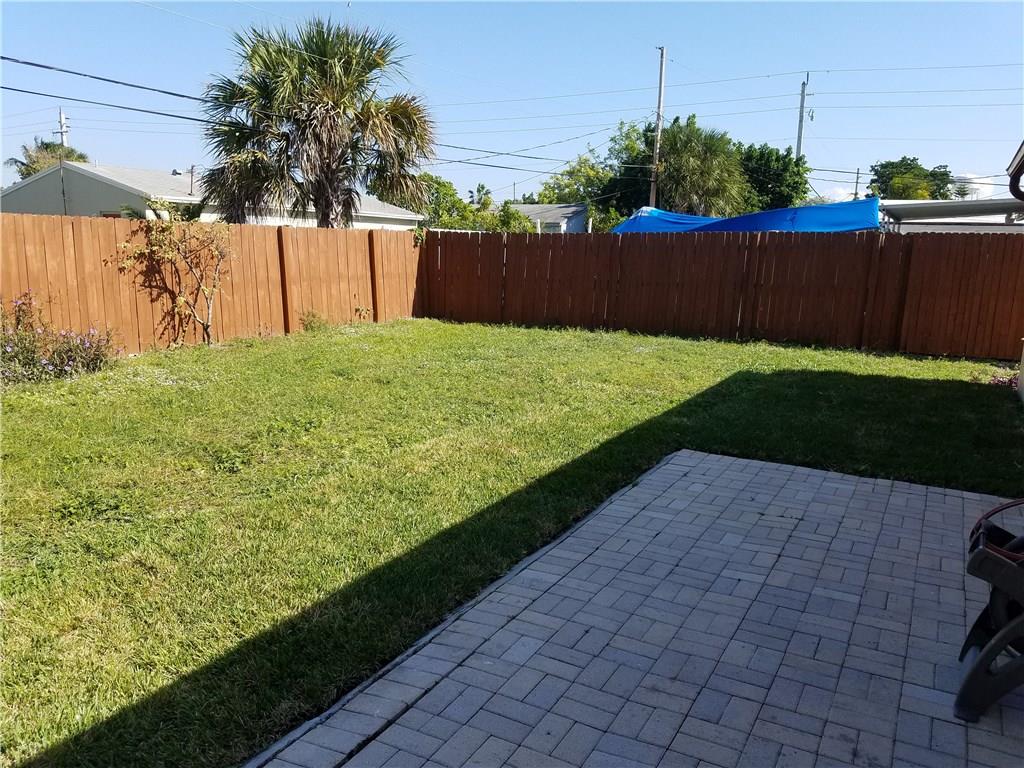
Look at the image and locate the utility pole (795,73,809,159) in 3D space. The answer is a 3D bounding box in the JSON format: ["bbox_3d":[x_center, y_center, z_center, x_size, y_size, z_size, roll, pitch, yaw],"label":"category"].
[{"bbox_3d":[14.838,-10.672,40.212,0.350,10.660,0.330,4,10,19],"label":"utility pole"}]

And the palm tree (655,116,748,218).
[{"bbox_3d":[7.914,-7.471,32.272,4.000,6.870,3.900,3,10,13],"label":"palm tree"}]

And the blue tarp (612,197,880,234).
[{"bbox_3d":[4.753,-3.479,16.430,5.400,1.000,2.400,6,11,30],"label":"blue tarp"}]

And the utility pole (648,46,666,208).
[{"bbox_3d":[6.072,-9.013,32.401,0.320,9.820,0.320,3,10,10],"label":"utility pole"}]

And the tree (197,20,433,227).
[{"bbox_3d":[-3.932,-4.320,15.825,4.800,5.940,4.600,-2,10,-14],"label":"tree"}]

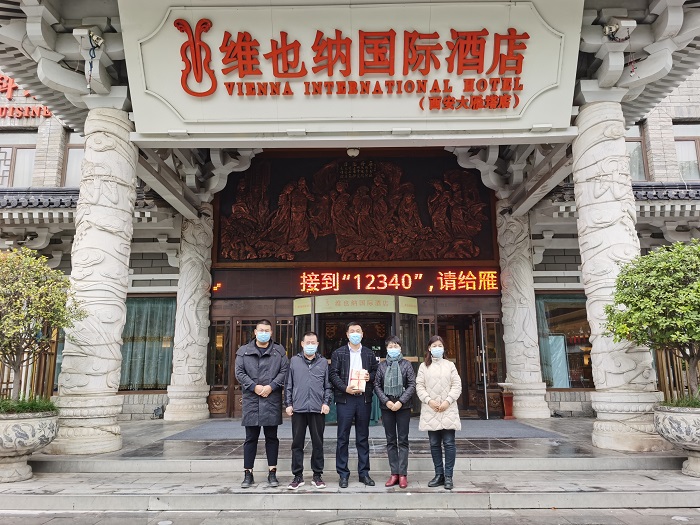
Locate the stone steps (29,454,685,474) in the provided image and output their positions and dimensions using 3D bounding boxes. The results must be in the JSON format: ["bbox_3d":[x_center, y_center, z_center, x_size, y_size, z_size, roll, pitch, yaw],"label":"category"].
[{"bbox_3d":[0.044,2.533,6.907,8.300,0.147,0.360,-1,-10,1],"label":"stone steps"}]

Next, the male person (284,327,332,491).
[{"bbox_3d":[-0.461,1.620,6.103,0.501,1.663,0.340,0,-10,-2],"label":"male person"}]

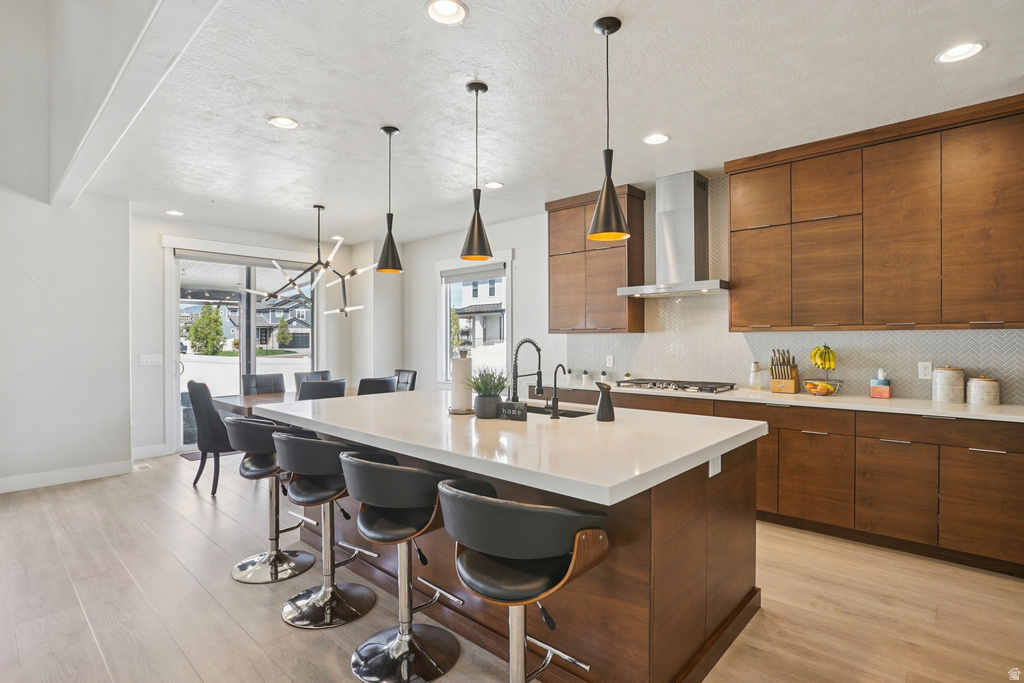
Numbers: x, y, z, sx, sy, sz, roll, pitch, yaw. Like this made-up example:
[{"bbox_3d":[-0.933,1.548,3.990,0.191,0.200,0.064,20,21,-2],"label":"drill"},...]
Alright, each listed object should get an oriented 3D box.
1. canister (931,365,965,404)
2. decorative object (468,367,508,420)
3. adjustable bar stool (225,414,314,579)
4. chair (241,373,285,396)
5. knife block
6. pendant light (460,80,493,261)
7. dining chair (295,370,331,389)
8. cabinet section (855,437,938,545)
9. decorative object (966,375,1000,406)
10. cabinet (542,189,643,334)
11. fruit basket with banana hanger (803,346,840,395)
[{"bbox_3d":[2.814,0.274,3.297,0.162,0.238,0.162,0,0,43],"label":"canister"},{"bbox_3d":[-0.132,0.285,2.804,0.235,0.262,0.235,0,0,0],"label":"decorative object"},{"bbox_3d":[-1.352,0.877,2.959,0.510,0.856,0.480,0,0,43],"label":"adjustable bar stool"},{"bbox_3d":[-2.612,0.858,5.686,0.600,0.960,0.460,0,1,43],"label":"chair"},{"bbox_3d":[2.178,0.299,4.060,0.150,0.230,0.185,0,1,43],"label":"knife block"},{"bbox_3d":[-0.191,-0.951,2.862,0.180,0.945,0.180,0,0,0],"label":"pendant light"},{"bbox_3d":[-2.003,0.821,5.552,0.600,0.950,0.460,0,0,43],"label":"dining chair"},{"bbox_3d":[2.575,0.916,3.398,0.418,0.603,0.581,0,0,42],"label":"cabinet section"},{"bbox_3d":[3.030,0.320,3.290,0.160,0.192,0.160,0,1,43],"label":"decorative object"},{"bbox_3d":[0.823,-0.745,5.085,0.955,1.340,0.370,0,0,43],"label":"cabinet"},{"bbox_3d":[2.264,0.205,3.724,0.240,0.375,0.240,0,0,43],"label":"fruit basket with banana hanger"}]

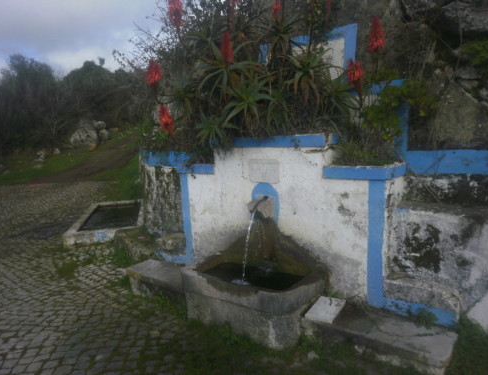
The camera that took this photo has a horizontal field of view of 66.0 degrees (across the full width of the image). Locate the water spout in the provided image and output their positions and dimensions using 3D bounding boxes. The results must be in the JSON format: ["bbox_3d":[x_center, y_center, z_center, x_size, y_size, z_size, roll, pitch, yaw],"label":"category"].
[{"bbox_3d":[0.141,0.197,3.416,0.174,0.194,0.252,3,8,36],"label":"water spout"}]

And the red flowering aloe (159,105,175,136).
[{"bbox_3d":[-0.846,-0.732,4.100,0.157,0.325,0.157,-2,6,0],"label":"red flowering aloe"}]

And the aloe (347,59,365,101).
[{"bbox_3d":[0.921,-0.892,3.100,0.134,0.322,0.134,-2,6,0],"label":"aloe"}]

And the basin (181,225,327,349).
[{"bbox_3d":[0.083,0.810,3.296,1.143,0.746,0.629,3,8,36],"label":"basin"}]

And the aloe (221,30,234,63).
[{"bbox_3d":[-0.171,-1.454,3.900,0.138,0.328,0.138,-2,6,0],"label":"aloe"}]

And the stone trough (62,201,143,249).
[{"bbox_3d":[-2.832,0.666,7.930,1.230,0.232,3.534,-3,6,-16],"label":"stone trough"}]

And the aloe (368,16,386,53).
[{"bbox_3d":[1.173,-1.345,3.300,0.150,0.294,0.150,-2,6,0],"label":"aloe"}]

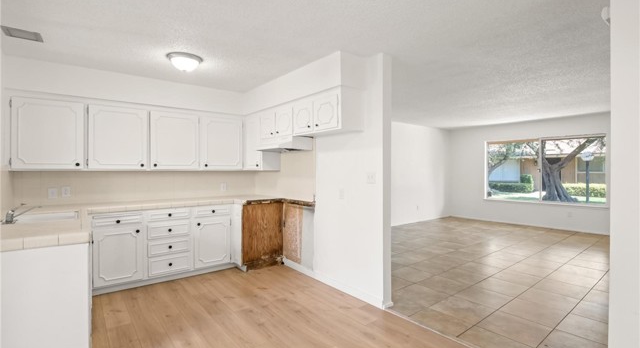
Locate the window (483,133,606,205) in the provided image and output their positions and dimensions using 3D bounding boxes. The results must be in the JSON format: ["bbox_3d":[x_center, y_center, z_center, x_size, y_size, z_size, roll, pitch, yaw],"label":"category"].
[{"bbox_3d":[5.236,-0.070,7.059,0.100,1.547,2.414,0,1,-38],"label":"window"}]

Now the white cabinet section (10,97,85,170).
[{"bbox_3d":[-2.842,-0.393,3.128,0.555,0.713,0.320,0,1,-37],"label":"white cabinet section"}]

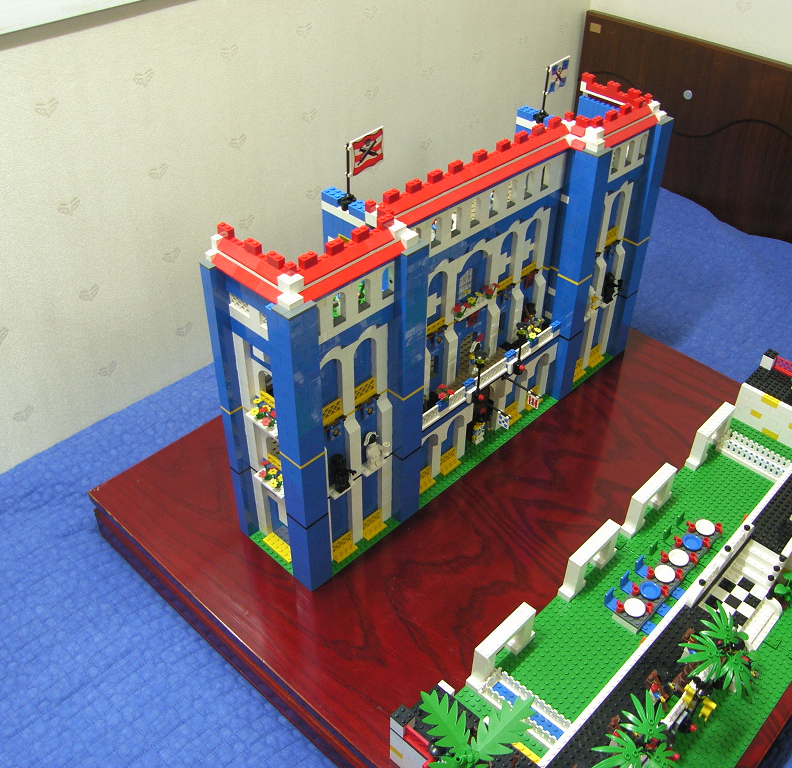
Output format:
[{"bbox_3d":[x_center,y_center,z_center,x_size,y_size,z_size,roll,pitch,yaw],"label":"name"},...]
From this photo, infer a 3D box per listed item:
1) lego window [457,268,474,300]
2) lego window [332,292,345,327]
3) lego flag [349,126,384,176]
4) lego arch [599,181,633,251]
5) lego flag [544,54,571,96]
[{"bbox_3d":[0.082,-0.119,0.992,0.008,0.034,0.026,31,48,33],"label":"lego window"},{"bbox_3d":[-0.054,-0.071,0.760,0.008,0.034,0.016,31,48,33],"label":"lego window"},{"bbox_3d":[-0.029,-0.228,0.812,0.005,0.035,0.052,27,45,29],"label":"lego flag"},{"bbox_3d":[0.290,-0.225,1.107,0.009,0.092,0.064,31,48,33],"label":"lego arch"},{"bbox_3d":[0.194,-0.369,0.994,0.005,0.034,0.051,27,45,29],"label":"lego flag"}]

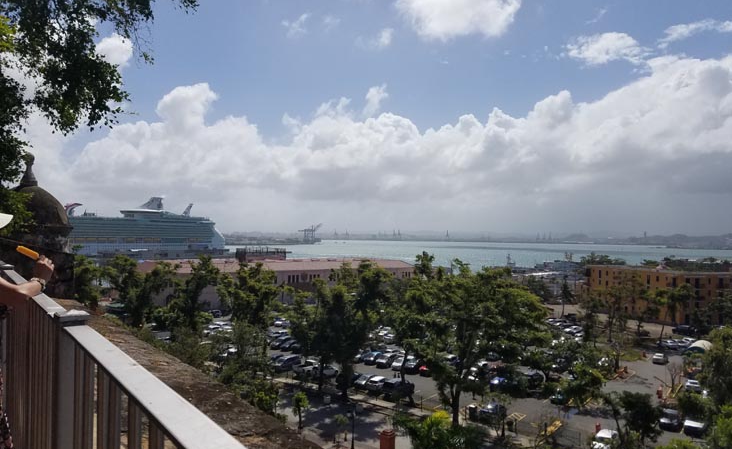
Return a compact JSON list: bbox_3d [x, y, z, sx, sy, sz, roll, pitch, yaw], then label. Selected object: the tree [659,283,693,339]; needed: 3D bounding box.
[{"bbox_3d":[64.150,18.343,113.957,6.300,11.400,6.300,0,-2,29],"label":"tree"}]

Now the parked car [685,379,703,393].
[{"bbox_3d":[43.654,20.978,72.959,1.780,1.460,4.500,0,-2,37],"label":"parked car"}]

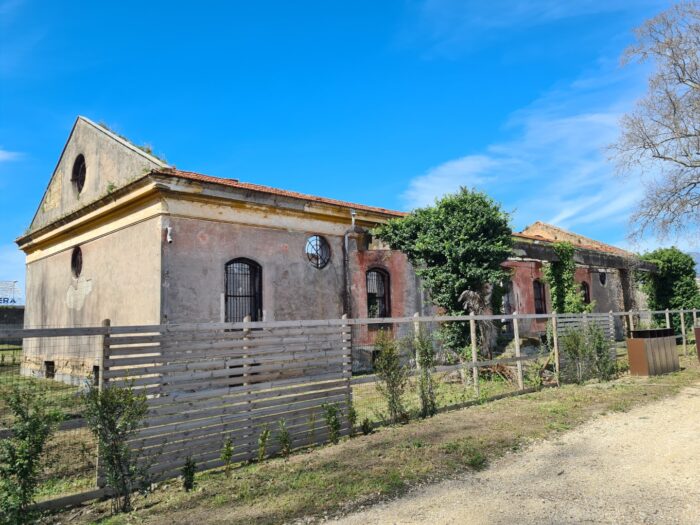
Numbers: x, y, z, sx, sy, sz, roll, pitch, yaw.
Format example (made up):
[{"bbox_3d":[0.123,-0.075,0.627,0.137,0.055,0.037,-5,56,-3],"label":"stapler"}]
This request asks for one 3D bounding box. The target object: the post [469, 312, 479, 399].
[{"bbox_3d":[2.407,1.773,10.071,0.090,1.625,0.090,5,-10,-43],"label":"post"}]

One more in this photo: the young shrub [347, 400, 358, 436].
[{"bbox_3d":[0.036,2.217,7.477,0.166,0.497,0.166,-2,-7,0],"label":"young shrub"}]

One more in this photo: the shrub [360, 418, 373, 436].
[{"bbox_3d":[0.238,2.379,7.581,0.168,0.252,0.168,-2,-7,0],"label":"shrub"}]

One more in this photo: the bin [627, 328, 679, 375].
[{"bbox_3d":[8.517,2.487,14.722,2.100,1.185,0.480,4,-9,-40],"label":"bin"}]

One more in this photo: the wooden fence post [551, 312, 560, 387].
[{"bbox_3d":[4.868,2.059,12.387,0.090,1.757,0.090,5,-10,-43],"label":"wooden fence post"}]

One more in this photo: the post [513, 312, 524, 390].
[{"bbox_3d":[3.620,1.909,11.230,0.090,1.676,0.090,5,-10,-43],"label":"post"}]

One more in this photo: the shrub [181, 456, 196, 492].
[{"bbox_3d":[-1.623,2.125,5.285,0.156,0.338,0.156,5,-10,-43],"label":"shrub"}]

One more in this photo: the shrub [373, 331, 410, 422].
[{"bbox_3d":[0.625,1.766,8.112,0.539,1.423,0.539,-2,-7,0],"label":"shrub"}]

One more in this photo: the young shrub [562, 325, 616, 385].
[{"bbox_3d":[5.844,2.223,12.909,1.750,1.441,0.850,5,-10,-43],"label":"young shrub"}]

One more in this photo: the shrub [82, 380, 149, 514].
[{"bbox_3d":[-2.135,1.666,4.788,0.583,1.161,0.583,5,-10,-43],"label":"shrub"}]

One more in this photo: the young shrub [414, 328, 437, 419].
[{"bbox_3d":[1.242,1.819,8.652,0.351,1.455,0.351,-2,-7,0],"label":"young shrub"}]

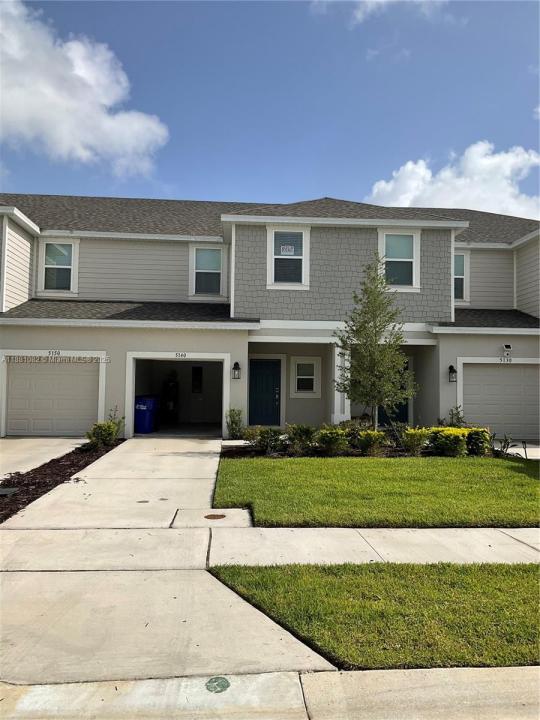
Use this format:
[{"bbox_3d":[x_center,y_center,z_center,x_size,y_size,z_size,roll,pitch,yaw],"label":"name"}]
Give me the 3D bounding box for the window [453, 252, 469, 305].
[{"bbox_3d":[5.692,-2.603,18.915,1.150,1.600,0.130,1,-3,-3],"label":"window"}]

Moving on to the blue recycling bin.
[{"bbox_3d":[-3.652,1.605,17.766,0.680,1.120,0.800,1,-3,-3],"label":"blue recycling bin"}]

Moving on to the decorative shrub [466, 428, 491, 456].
[{"bbox_3d":[4.802,1.900,13.893,0.580,0.620,0.600,1,-3,-3],"label":"decorative shrub"}]

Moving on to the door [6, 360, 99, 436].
[{"bbox_3d":[-5.778,1.017,16.050,2.398,2.063,0.120,1,-3,-5],"label":"door"}]

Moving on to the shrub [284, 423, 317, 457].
[{"bbox_3d":[0.690,1.808,13.634,0.729,0.697,0.720,1,-3,-5],"label":"shrub"}]

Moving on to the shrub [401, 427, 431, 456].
[{"bbox_3d":[3.341,1.894,13.849,0.705,0.639,0.660,1,-3,-5],"label":"shrub"}]

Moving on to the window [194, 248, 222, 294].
[{"bbox_3d":[-1.916,-2.738,18.652,0.830,1.465,0.120,1,-3,-5],"label":"window"}]

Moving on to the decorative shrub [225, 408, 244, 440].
[{"bbox_3d":[-0.930,1.691,15.816,0.524,0.836,0.520,1,-3,-5],"label":"decorative shrub"}]

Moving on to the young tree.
[{"bbox_3d":[2.485,-0.240,14.178,1.962,4.521,1.850,1,-3,-5],"label":"young tree"}]

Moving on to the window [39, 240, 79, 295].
[{"bbox_3d":[-6.414,-2.805,18.291,1.180,1.630,0.130,1,-3,-3],"label":"window"}]

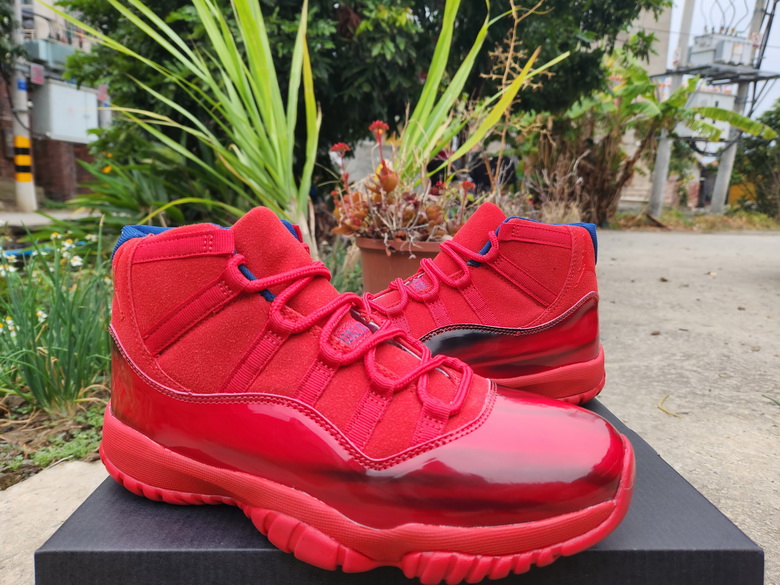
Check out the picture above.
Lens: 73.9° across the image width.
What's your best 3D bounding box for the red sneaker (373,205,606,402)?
[{"bbox_3d":[0.040,0.006,0.460,0.300,0.167,0.110,0,8,1],"label":"red sneaker"}]

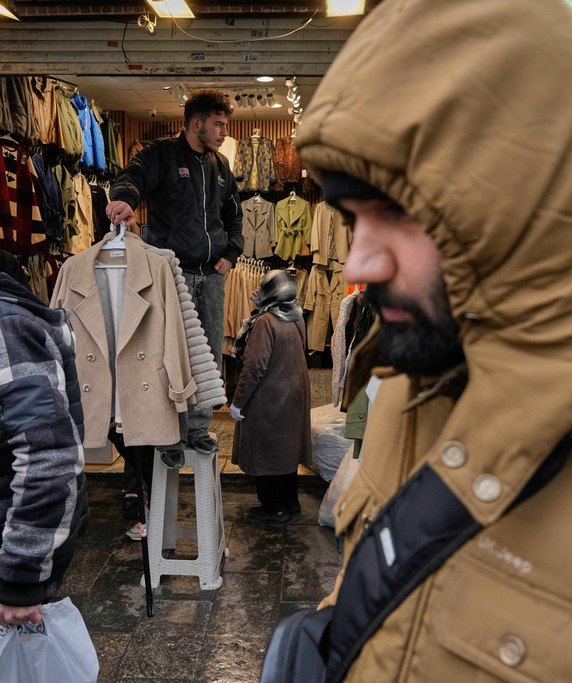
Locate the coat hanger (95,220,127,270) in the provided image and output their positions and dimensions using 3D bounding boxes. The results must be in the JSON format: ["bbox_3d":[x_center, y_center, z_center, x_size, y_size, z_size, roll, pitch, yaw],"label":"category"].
[{"bbox_3d":[-0.762,-0.431,3.000,0.400,0.220,0.030,0,4,-9],"label":"coat hanger"}]

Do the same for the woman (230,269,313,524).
[{"bbox_3d":[-0.083,0.334,4.273,0.380,1.570,0.480,3,5,35],"label":"woman"}]

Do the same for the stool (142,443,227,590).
[{"bbox_3d":[-0.501,0.842,3.474,0.410,0.670,0.410,0,4,-1],"label":"stool"}]

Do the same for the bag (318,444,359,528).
[{"bbox_3d":[0.382,0.846,4.280,0.420,0.550,0.380,1,4,6],"label":"bag"}]

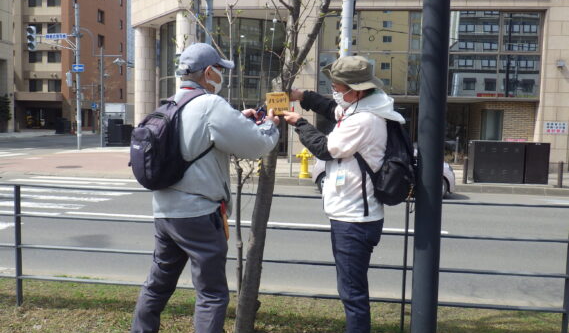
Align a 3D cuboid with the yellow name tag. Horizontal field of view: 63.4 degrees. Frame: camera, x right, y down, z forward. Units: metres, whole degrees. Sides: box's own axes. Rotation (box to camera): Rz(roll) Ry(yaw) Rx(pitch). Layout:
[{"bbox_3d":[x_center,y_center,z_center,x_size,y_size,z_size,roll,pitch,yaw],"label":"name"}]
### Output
[{"bbox_3d":[-0.037,-0.342,2.530,0.126,0.124,0.015,1,4,0],"label":"yellow name tag"}]

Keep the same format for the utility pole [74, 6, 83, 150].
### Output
[{"bbox_3d":[-10.460,-4.524,23.425,0.210,7.341,0.210,2,4,6],"label":"utility pole"}]

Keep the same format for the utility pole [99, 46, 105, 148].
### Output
[{"bbox_3d":[-10.405,-3.911,26.187,0.140,5.683,0.140,2,4,6],"label":"utility pole"}]

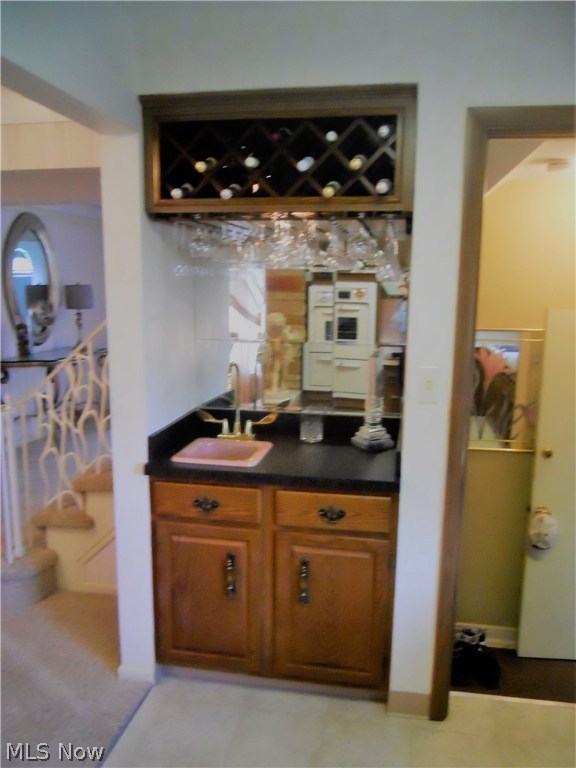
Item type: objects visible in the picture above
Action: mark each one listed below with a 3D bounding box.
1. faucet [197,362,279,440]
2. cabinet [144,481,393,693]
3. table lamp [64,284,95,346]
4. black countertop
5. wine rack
[{"bbox_3d":[-0.222,0.075,2.620,0.356,0.337,0.155,2,10,9],"label":"faucet"},{"bbox_3d":[-0.018,0.689,2.579,0.908,0.774,0.568,2,10,9],"label":"cabinet"},{"bbox_3d":[-2.296,-0.736,6.776,0.306,0.722,0.306,2,10,9],"label":"table lamp"},{"bbox_3d":[-0.014,0.241,2.494,0.912,0.137,0.591,2,10,9],"label":"black countertop"},{"bbox_3d":[-0.025,-0.781,2.180,0.912,0.390,0.319,2,10,9],"label":"wine rack"}]

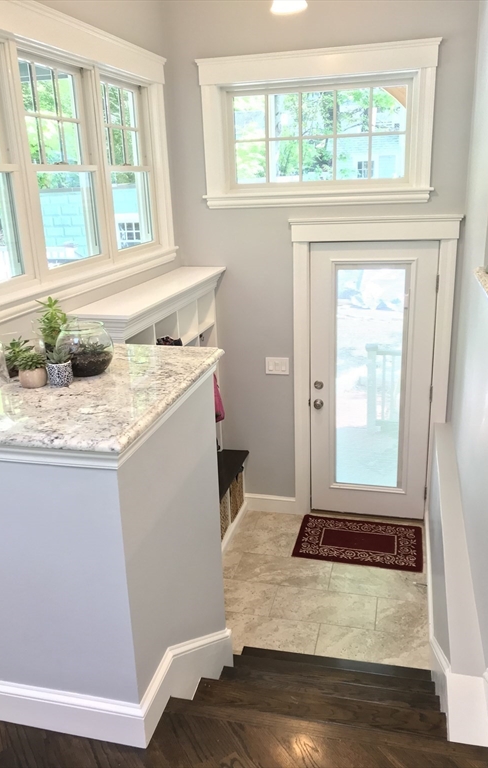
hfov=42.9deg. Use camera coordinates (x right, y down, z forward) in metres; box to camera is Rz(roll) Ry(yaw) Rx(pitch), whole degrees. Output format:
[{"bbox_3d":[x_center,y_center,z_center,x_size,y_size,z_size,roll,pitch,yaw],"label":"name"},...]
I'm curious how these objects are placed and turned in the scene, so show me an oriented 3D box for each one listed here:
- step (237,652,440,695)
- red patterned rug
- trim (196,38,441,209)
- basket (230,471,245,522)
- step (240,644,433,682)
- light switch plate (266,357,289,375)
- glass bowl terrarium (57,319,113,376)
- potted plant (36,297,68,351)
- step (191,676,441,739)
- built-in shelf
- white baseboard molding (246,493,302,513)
[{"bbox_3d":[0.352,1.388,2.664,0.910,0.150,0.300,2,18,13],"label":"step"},{"bbox_3d":[0.821,1.121,4.428,0.865,0.012,0.570,3,18,15],"label":"red patterned rug"},{"bbox_3d":[0.446,-1.623,3.974,1.510,0.920,0.130,2,18,13],"label":"trim"},{"bbox_3d":[-0.207,0.817,4.636,0.320,0.310,0.360,2,18,13],"label":"basket"},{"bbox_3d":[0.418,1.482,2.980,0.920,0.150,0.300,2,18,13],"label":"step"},{"bbox_3d":[0.244,-0.126,4.495,0.166,0.122,0.009,2,18,13],"label":"light switch plate"},{"bbox_3d":[-0.495,-0.108,1.939,0.176,0.157,0.176,2,18,13],"label":"glass bowl terrarium"},{"bbox_3d":[-0.641,-0.205,2.070,0.100,0.180,0.100,2,18,13],"label":"potted plant"},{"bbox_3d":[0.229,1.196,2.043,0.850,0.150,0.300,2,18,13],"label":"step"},{"bbox_3d":[-0.480,-0.365,3.656,0.360,0.420,1.750,2,18,13],"label":"built-in shelf"},{"bbox_3d":[0.213,0.943,4.845,0.410,0.142,0.018,2,18,13],"label":"white baseboard molding"}]

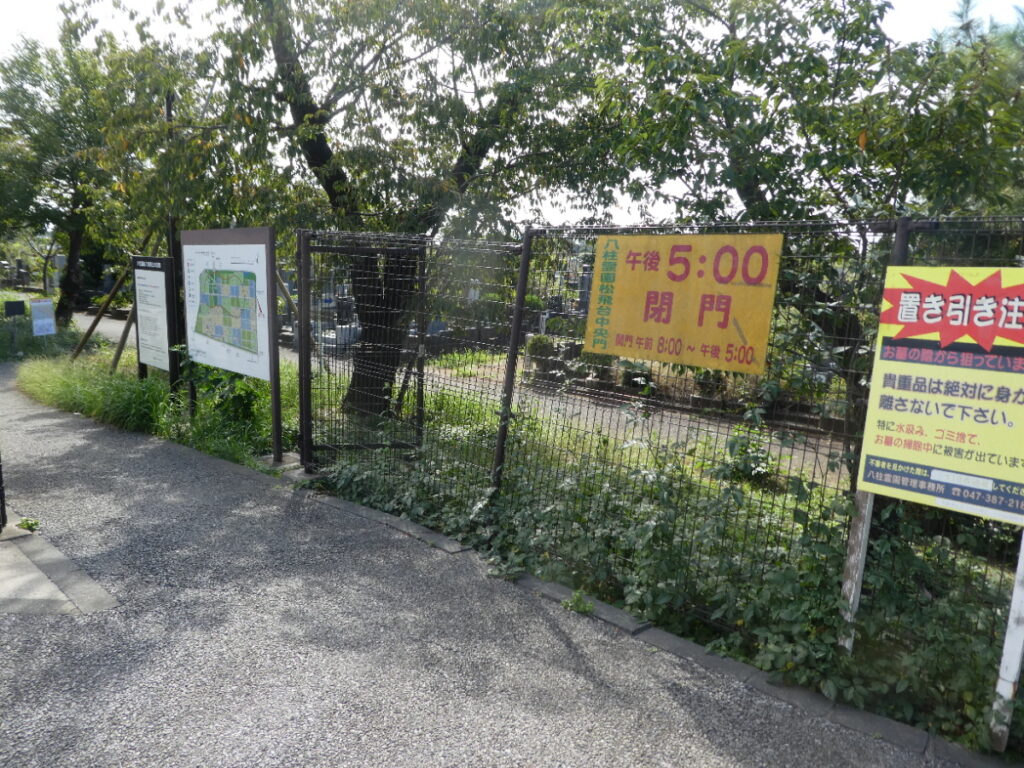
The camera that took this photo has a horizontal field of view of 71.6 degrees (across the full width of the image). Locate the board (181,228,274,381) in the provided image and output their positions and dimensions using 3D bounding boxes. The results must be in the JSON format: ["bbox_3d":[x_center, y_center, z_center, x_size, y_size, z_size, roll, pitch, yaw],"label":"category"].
[{"bbox_3d":[-2.383,-0.693,5.946,1.635,1.167,0.055,10,13,43],"label":"board"}]

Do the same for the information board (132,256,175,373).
[{"bbox_3d":[-3.540,-0.707,7.070,0.956,1.084,0.055,10,13,43],"label":"information board"}]

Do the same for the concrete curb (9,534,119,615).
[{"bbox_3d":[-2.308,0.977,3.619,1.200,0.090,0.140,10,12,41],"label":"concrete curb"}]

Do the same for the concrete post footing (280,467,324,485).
[{"bbox_3d":[-1.536,0.694,5.293,0.280,0.090,0.250,10,13,43],"label":"concrete post footing"}]

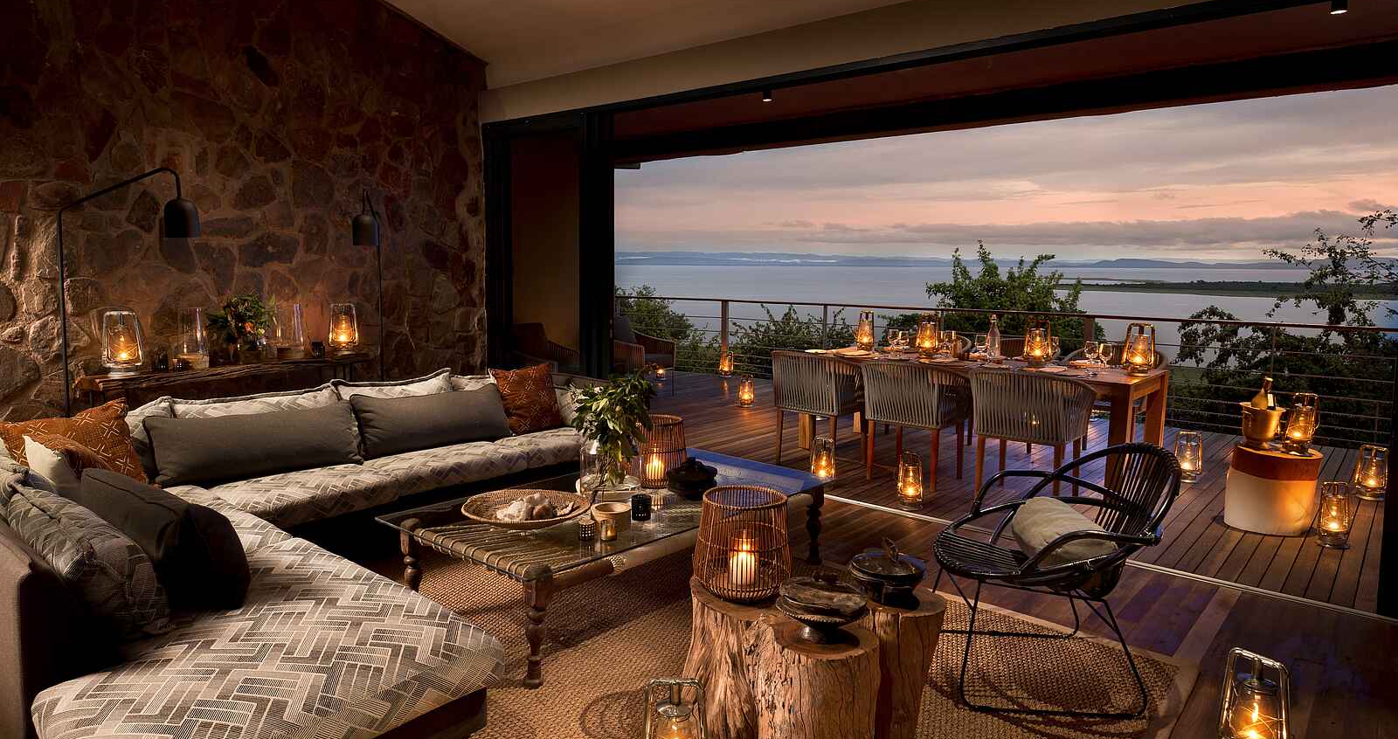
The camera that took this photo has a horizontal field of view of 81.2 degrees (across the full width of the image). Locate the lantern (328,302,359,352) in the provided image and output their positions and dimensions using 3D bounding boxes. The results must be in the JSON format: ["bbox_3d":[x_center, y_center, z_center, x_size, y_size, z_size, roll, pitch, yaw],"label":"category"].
[{"bbox_3d":[-2.458,-0.289,5.640,0.180,0.335,0.165,-3,8,-23],"label":"lantern"}]

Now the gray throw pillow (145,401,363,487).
[{"bbox_3d":[-2.156,0.339,3.998,0.900,0.350,0.170,-6,-9,-41],"label":"gray throw pillow"}]

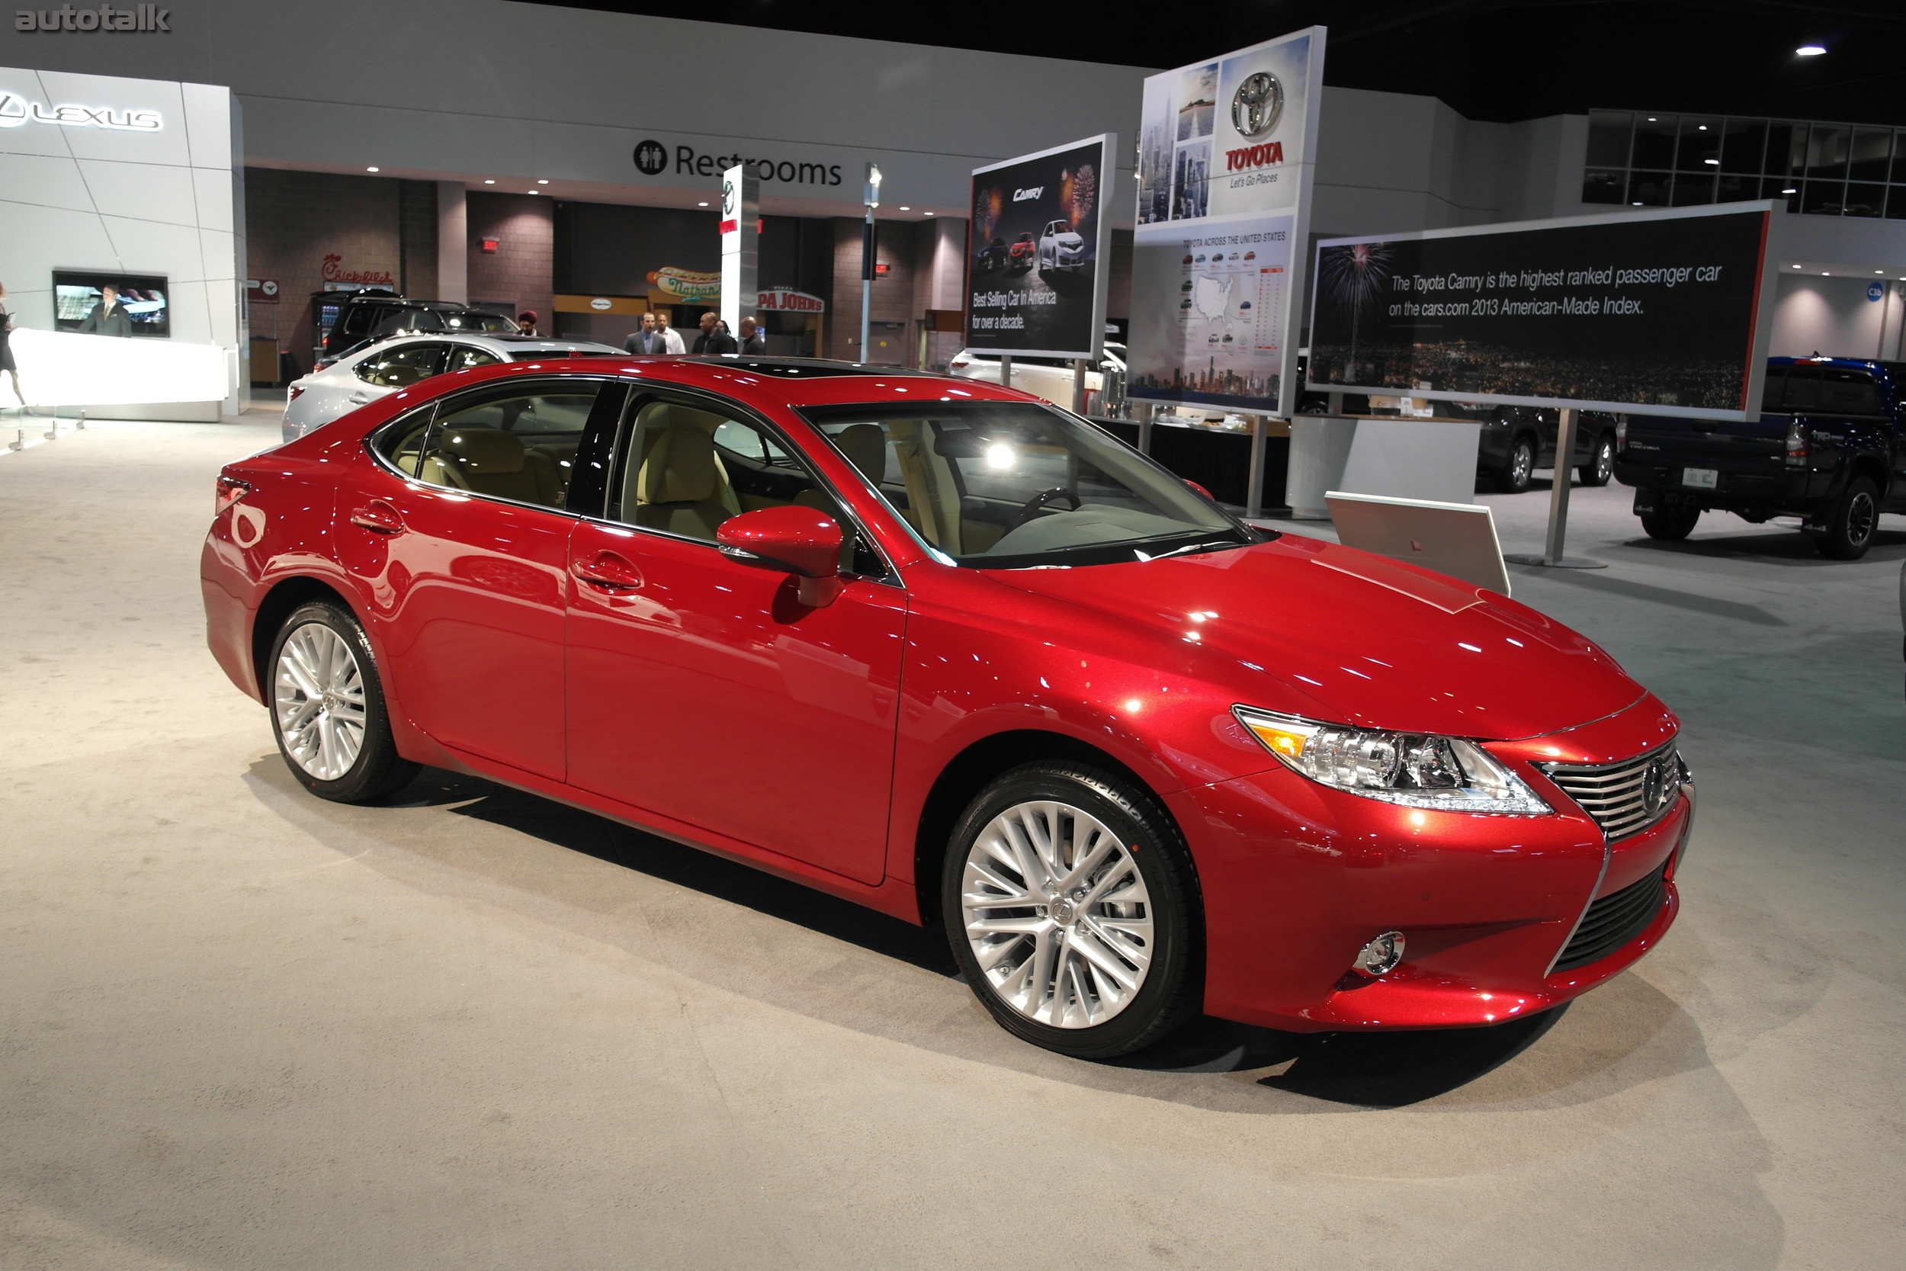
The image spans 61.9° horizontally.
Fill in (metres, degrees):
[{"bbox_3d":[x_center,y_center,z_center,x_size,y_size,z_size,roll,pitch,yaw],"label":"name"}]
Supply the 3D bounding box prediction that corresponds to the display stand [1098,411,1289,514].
[{"bbox_3d":[2.887,-2.079,19.038,2.956,0.800,0.720,12,13,42],"label":"display stand"}]

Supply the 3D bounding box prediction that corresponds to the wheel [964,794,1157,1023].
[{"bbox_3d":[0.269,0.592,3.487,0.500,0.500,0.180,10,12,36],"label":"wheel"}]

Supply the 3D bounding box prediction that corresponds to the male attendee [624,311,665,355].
[{"bbox_3d":[-3.293,-2.519,16.906,0.520,1.820,0.320,0,10,-14],"label":"male attendee"}]

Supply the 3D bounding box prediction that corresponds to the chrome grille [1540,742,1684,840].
[{"bbox_3d":[1.490,0.325,3.565,0.160,0.200,0.720,10,12,36],"label":"chrome grille"}]

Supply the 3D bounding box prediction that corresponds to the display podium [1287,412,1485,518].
[{"bbox_3d":[4.662,-1.930,17.912,2.500,1.060,0.750,-3,11,-29],"label":"display podium"}]

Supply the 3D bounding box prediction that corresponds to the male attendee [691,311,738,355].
[{"bbox_3d":[-2.583,-2.494,16.930,0.360,1.830,0.540,-5,12,-37],"label":"male attendee"}]

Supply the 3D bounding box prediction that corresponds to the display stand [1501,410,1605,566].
[{"bbox_3d":[5.299,-1.308,13.772,0.900,1.330,0.900,-1,11,-22],"label":"display stand"}]

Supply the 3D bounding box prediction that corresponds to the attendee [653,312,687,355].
[{"bbox_3d":[-3.249,-2.711,18.016,0.500,1.820,0.320,4,10,5],"label":"attendee"}]

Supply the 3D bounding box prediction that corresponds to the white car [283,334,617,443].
[{"bbox_3d":[-3.491,-1.707,13.167,4.860,1.460,1.820,9,12,32],"label":"white car"}]

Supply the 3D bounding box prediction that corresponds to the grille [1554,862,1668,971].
[{"bbox_3d":[1.501,0.600,3.595,0.130,0.165,0.760,10,12,36],"label":"grille"}]

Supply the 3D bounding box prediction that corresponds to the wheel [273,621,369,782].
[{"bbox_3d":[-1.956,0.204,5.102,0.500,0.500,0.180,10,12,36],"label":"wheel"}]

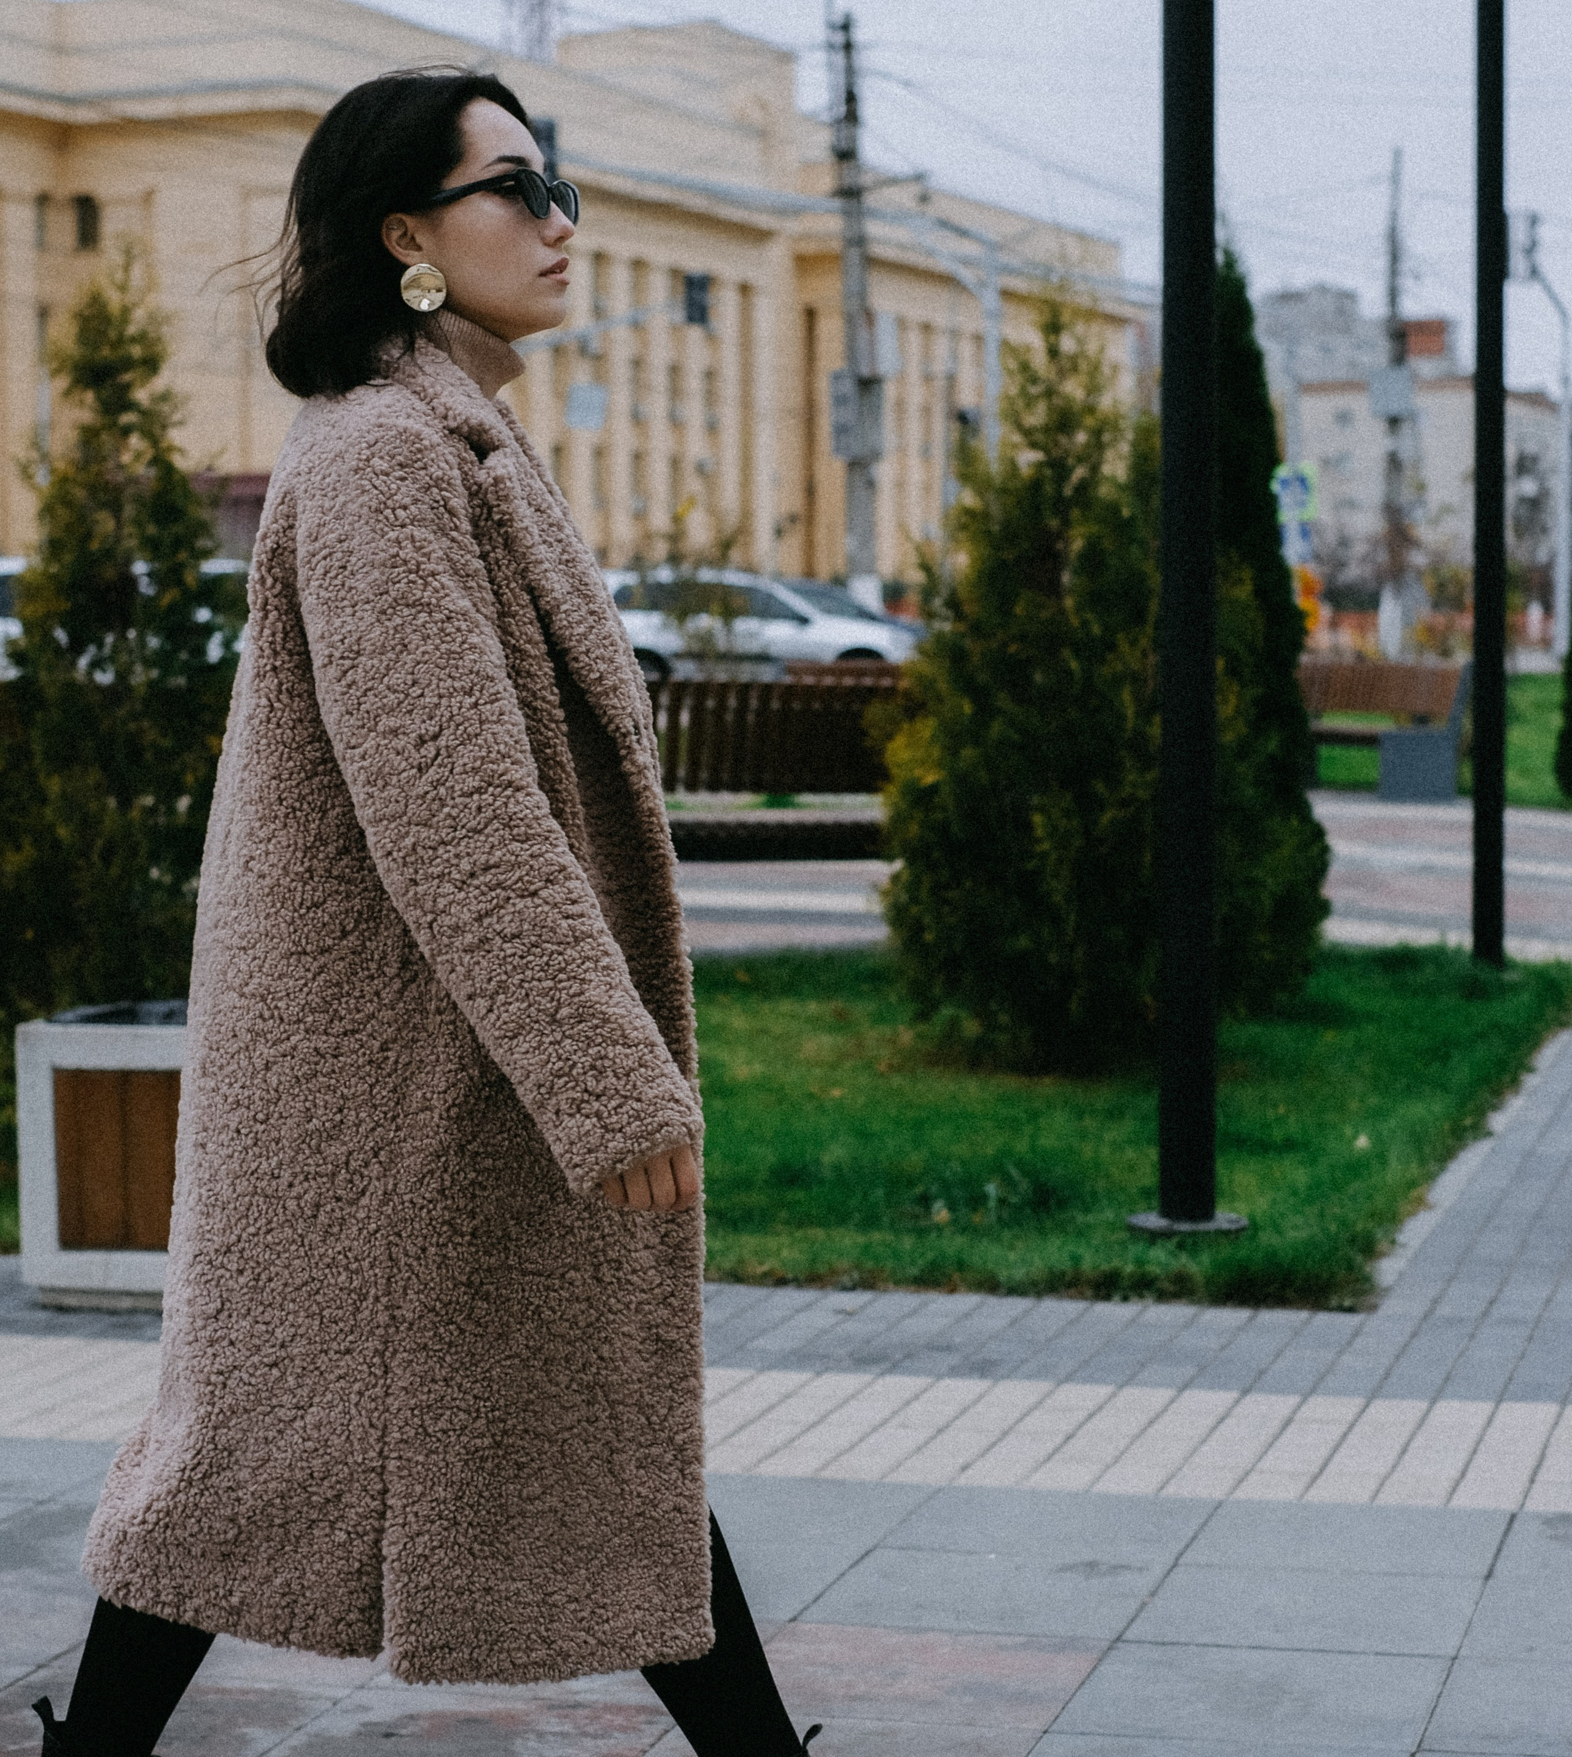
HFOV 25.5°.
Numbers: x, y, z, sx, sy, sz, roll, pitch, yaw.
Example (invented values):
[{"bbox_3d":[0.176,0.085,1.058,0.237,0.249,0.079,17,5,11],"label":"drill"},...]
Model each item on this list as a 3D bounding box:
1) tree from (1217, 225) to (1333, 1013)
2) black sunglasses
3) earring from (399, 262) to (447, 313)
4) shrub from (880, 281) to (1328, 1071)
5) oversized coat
[{"bbox_3d":[1.528,-0.885,12.125,0.750,2.700,0.750,-1,3,0],"label":"tree"},{"bbox_3d":[-0.258,-0.584,3.015,0.135,0.048,0.142,-12,-2,23],"label":"black sunglasses"},{"bbox_3d":[-0.308,-0.503,2.955,0.041,0.042,0.008,0,3,12],"label":"earring"},{"bbox_3d":[0.992,-0.673,10.933,1.370,2.420,1.270,-1,3,0],"label":"shrub"},{"bbox_3d":[-0.347,0.095,3.070,0.530,1.150,0.480,0,3,17],"label":"oversized coat"}]

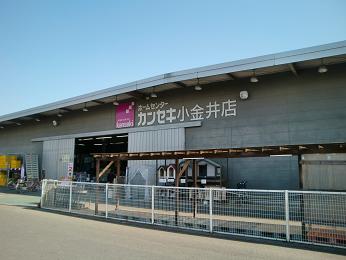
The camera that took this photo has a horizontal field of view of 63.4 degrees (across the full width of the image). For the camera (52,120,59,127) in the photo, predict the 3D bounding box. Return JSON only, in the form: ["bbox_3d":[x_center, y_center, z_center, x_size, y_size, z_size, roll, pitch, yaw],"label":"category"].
[{"bbox_3d":[-10.320,-0.571,24.600,0.430,0.430,0.400,-5,-8,32],"label":"camera"}]

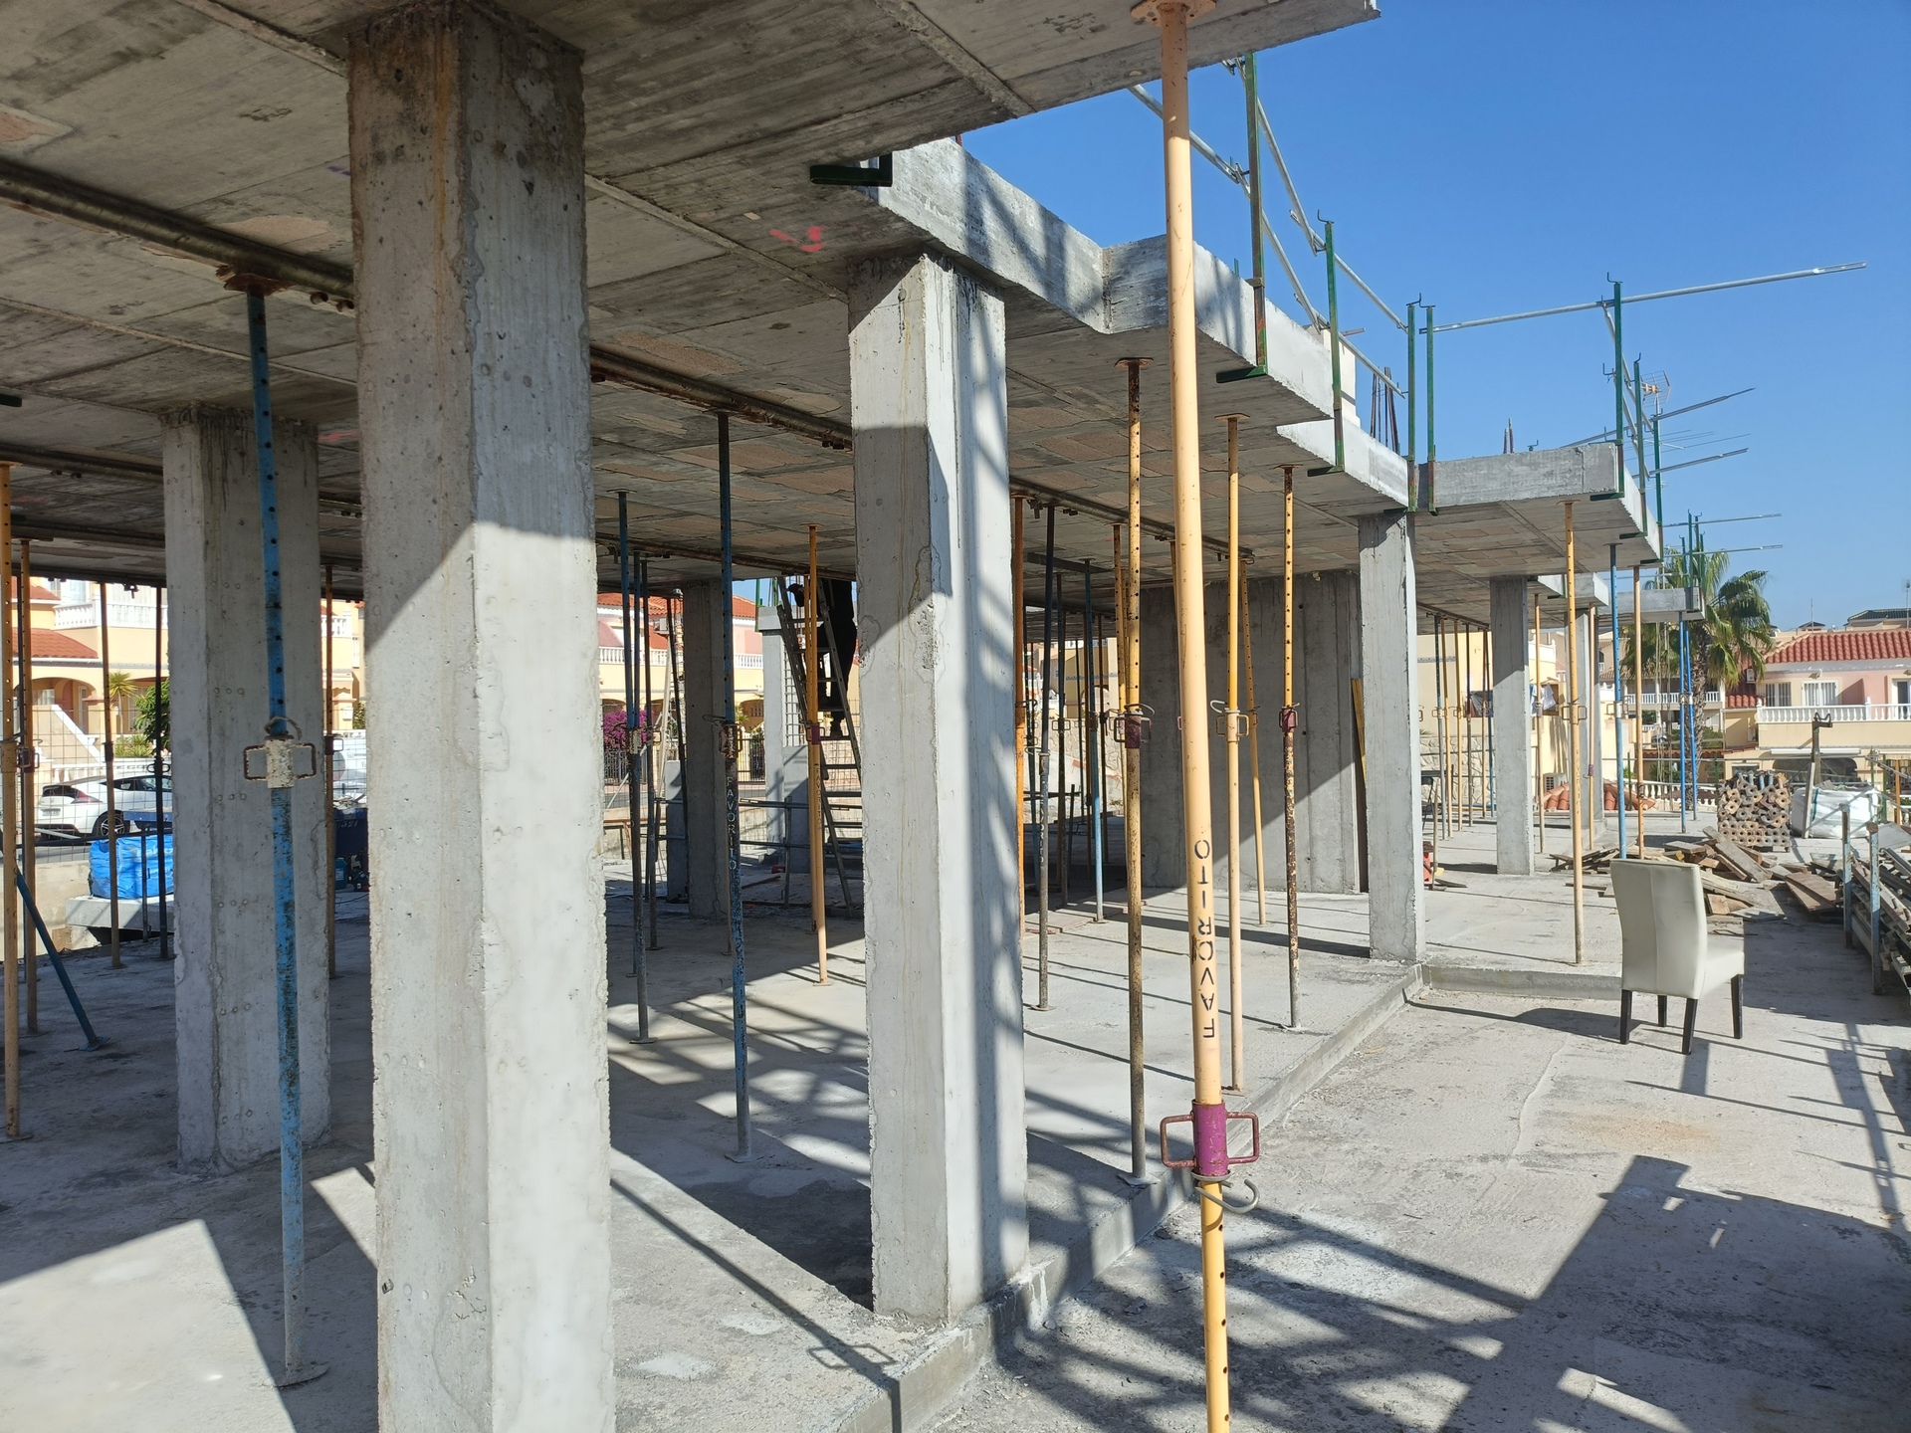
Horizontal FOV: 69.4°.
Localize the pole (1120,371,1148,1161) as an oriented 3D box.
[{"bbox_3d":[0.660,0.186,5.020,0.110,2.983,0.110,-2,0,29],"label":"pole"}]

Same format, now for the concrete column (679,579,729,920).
[{"bbox_3d":[-2.150,0.277,12.064,0.298,2.895,0.251,-2,0,30],"label":"concrete column"}]

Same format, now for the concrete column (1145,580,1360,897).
[{"bbox_3d":[2.687,0.166,12.904,2.072,2.895,0.243,-2,0,30],"label":"concrete column"}]

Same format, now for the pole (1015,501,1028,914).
[{"bbox_3d":[0.361,0.239,7.357,0.060,2.811,0.060,-1,0,30],"label":"pole"}]

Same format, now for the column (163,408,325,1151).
[{"bbox_3d":[-2.795,0.263,5.460,0.254,2.895,0.467,-2,0,30],"label":"column"}]

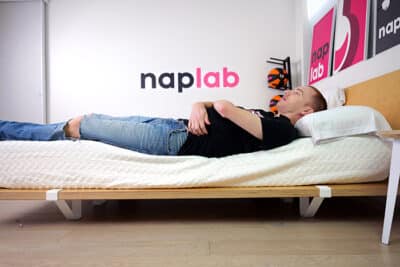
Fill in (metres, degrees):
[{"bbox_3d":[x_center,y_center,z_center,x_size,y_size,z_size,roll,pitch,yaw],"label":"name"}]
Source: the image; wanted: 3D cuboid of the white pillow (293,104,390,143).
[{"bbox_3d":[0.690,-0.050,1.550,0.440,0.180,0.620,0,0,0],"label":"white pillow"}]

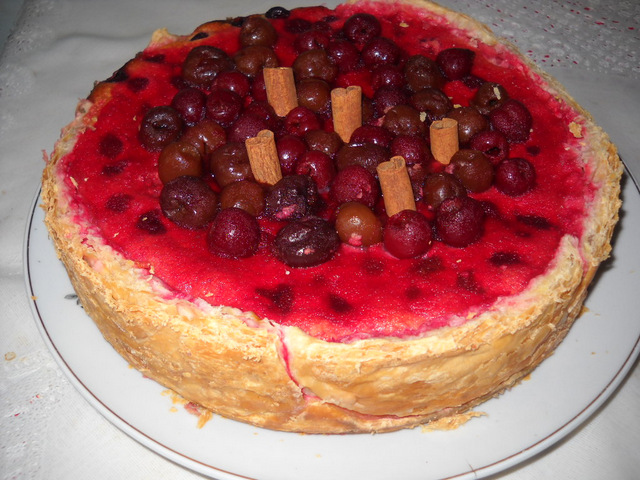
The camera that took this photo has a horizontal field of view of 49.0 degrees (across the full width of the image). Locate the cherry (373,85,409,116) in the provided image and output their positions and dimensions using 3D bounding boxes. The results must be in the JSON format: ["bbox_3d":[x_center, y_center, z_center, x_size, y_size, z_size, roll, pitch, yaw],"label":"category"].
[{"bbox_3d":[0.035,-0.069,0.350,0.018,0.018,0.018,0,47,0],"label":"cherry"}]

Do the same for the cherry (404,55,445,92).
[{"bbox_3d":[0.052,-0.082,0.347,0.020,0.018,0.019,0,49,0],"label":"cherry"}]

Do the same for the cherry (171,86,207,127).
[{"bbox_3d":[-0.061,-0.063,0.329,0.017,0.016,0.017,0,48,0],"label":"cherry"}]

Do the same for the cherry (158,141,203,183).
[{"bbox_3d":[-0.063,-0.034,0.315,0.020,0.019,0.020,0,47,0],"label":"cherry"}]

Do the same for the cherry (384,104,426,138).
[{"bbox_3d":[0.040,-0.056,0.336,0.021,0.018,0.020,0,47,0],"label":"cherry"}]

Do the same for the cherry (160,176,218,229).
[{"bbox_3d":[-0.053,-0.015,0.287,0.024,0.022,0.024,0,48,0],"label":"cherry"}]

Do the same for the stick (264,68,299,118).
[{"bbox_3d":[-0.017,-0.067,0.332,0.014,0.028,0.011,-10,23,-1],"label":"stick"}]

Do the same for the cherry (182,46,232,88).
[{"bbox_3d":[-0.057,-0.087,0.356,0.024,0.019,0.024,0,48,0],"label":"cherry"}]

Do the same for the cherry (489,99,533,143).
[{"bbox_3d":[0.088,-0.055,0.325,0.021,0.020,0.021,2,47,0],"label":"cherry"}]

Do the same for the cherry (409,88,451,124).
[{"bbox_3d":[0.052,-0.062,0.330,0.020,0.018,0.020,0,48,0],"label":"cherry"}]

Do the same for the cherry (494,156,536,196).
[{"bbox_3d":[0.085,-0.027,0.305,0.018,0.017,0.018,0,48,0],"label":"cherry"}]

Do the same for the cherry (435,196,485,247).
[{"bbox_3d":[0.057,-0.007,0.285,0.020,0.019,0.020,0,48,0],"label":"cherry"}]

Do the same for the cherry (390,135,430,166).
[{"bbox_3d":[0.040,-0.038,0.308,0.019,0.018,0.019,2,47,0],"label":"cherry"}]

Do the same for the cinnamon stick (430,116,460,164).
[{"bbox_3d":[0.056,-0.041,0.311,0.012,0.025,0.010,-5,36,11],"label":"cinnamon stick"}]

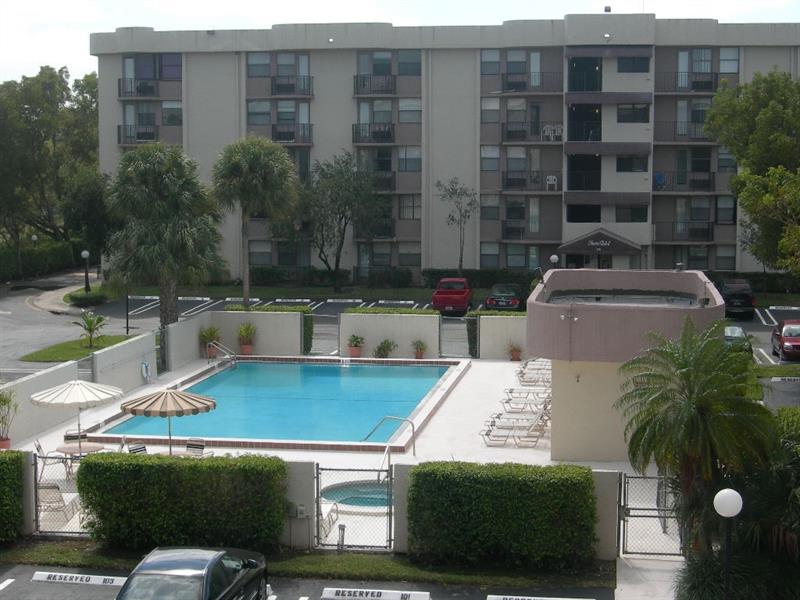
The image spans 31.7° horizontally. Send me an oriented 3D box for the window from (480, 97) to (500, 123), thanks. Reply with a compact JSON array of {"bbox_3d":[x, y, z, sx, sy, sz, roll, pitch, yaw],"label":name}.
[{"bbox_3d":[5.103,-10.692,79.463,1.119,1.424,0.150,1,6,9],"label":"window"}]

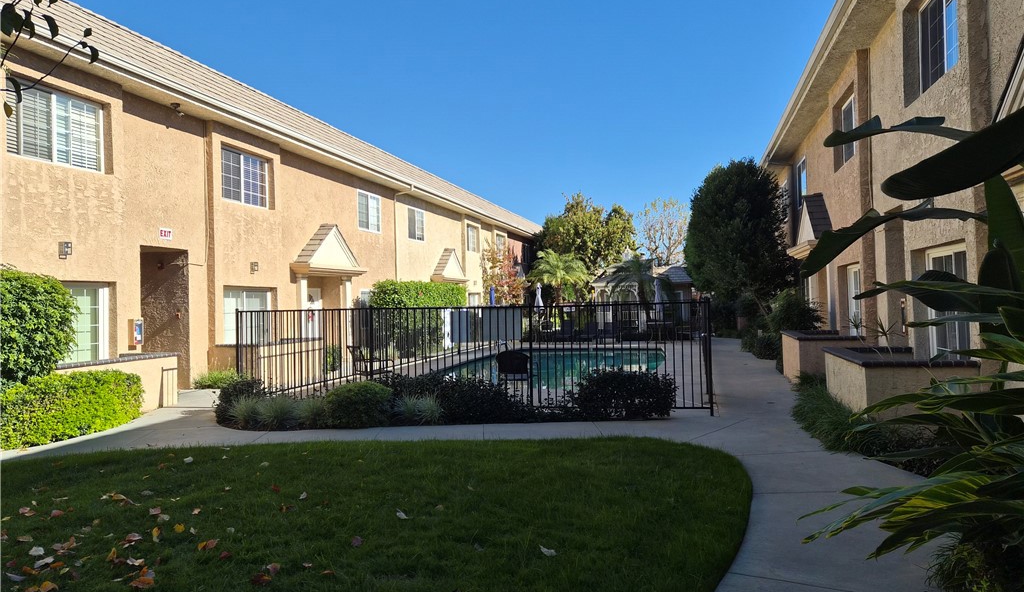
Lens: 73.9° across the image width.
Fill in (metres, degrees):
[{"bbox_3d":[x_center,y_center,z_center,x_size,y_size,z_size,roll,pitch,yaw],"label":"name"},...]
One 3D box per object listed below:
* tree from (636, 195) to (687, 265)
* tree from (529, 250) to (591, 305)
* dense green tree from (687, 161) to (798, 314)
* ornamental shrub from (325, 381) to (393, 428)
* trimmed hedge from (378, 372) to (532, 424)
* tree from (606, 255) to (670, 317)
[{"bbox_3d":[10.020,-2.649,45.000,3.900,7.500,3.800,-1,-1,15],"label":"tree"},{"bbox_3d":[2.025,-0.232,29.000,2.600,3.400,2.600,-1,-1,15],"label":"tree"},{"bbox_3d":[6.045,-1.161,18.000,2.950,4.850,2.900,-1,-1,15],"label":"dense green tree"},{"bbox_3d":[-2.098,1.433,9.300,0.920,0.570,0.880,-1,-1,11],"label":"ornamental shrub"},{"bbox_3d":[-0.810,1.390,9.420,2.120,0.610,1.000,-1,-1,10],"label":"trimmed hedge"},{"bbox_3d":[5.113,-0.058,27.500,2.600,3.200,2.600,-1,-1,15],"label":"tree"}]

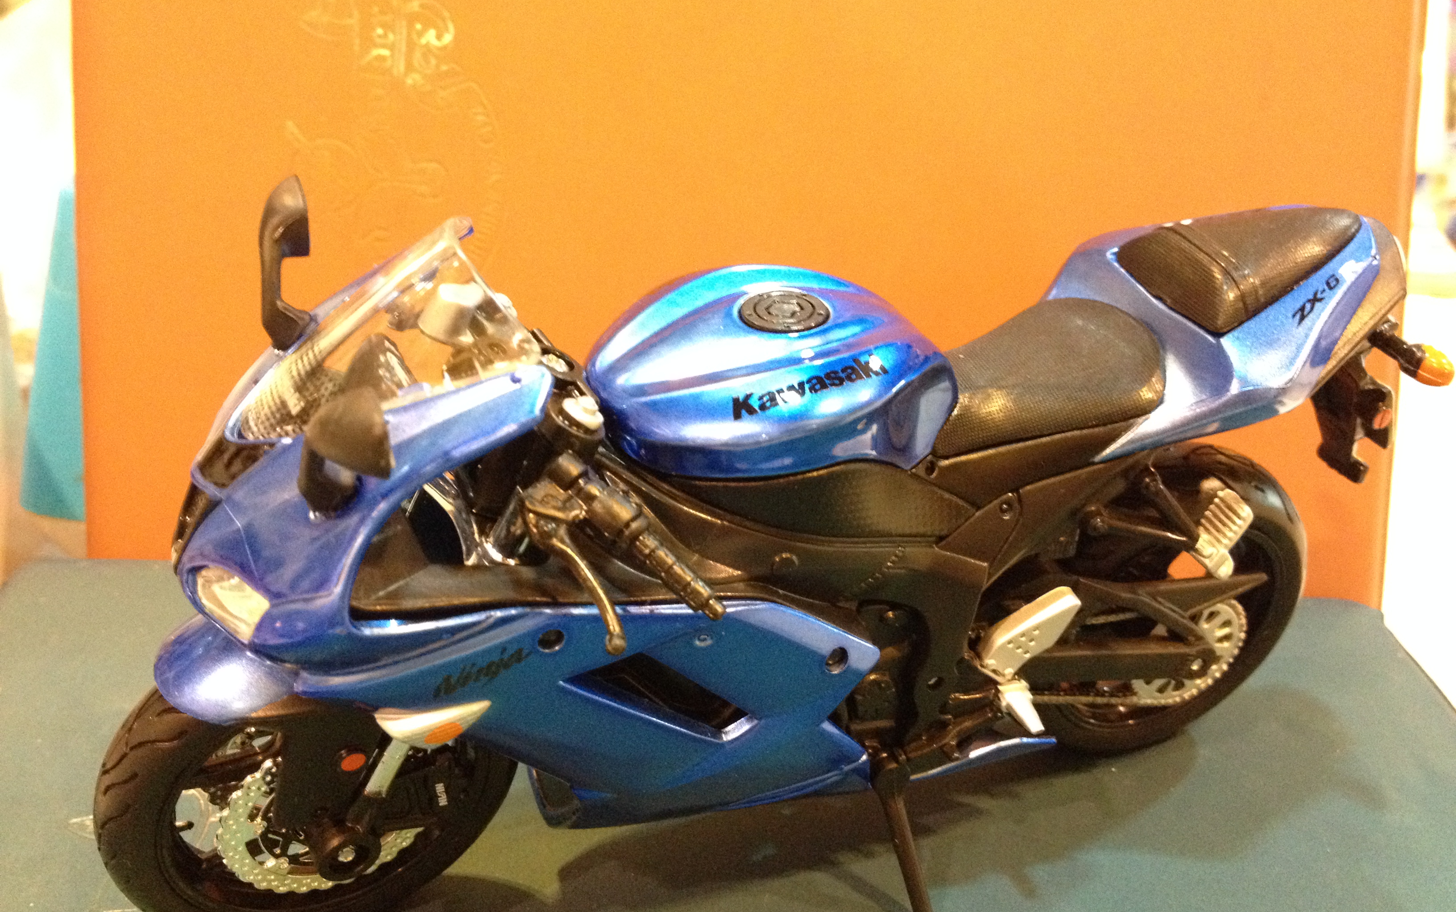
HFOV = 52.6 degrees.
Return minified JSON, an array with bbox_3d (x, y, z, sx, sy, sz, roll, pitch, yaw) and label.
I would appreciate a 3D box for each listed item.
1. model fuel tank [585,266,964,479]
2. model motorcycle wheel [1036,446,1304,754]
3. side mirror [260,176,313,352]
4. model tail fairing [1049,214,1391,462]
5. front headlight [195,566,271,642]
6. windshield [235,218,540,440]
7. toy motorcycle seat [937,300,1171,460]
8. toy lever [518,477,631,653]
[{"bbox_3d":[0.004,-0.009,0.170,0.047,0.023,0.028,-9,34,-19],"label":"model fuel tank"},{"bbox_3d":[0.061,0.021,0.215,0.052,0.052,0.014,-9,34,-19],"label":"model motorcycle wheel"},{"bbox_3d":[-0.051,-0.023,0.167,0.008,0.018,0.015,-9,34,-19],"label":"side mirror"},{"bbox_3d":[0.063,-0.018,0.190,0.049,0.024,0.025,-9,34,-19],"label":"model tail fairing"},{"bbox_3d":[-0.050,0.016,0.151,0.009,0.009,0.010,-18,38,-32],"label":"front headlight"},{"bbox_3d":[-0.036,-0.011,0.150,0.030,0.018,0.035,-9,34,-19],"label":"windshield"},{"bbox_3d":[0.036,-0.010,0.183,0.032,0.013,0.024,-9,34,-19],"label":"toy motorcycle seat"},{"bbox_3d":[-0.016,0.012,0.149,0.010,0.013,0.018,-13,36,-26],"label":"toy lever"}]

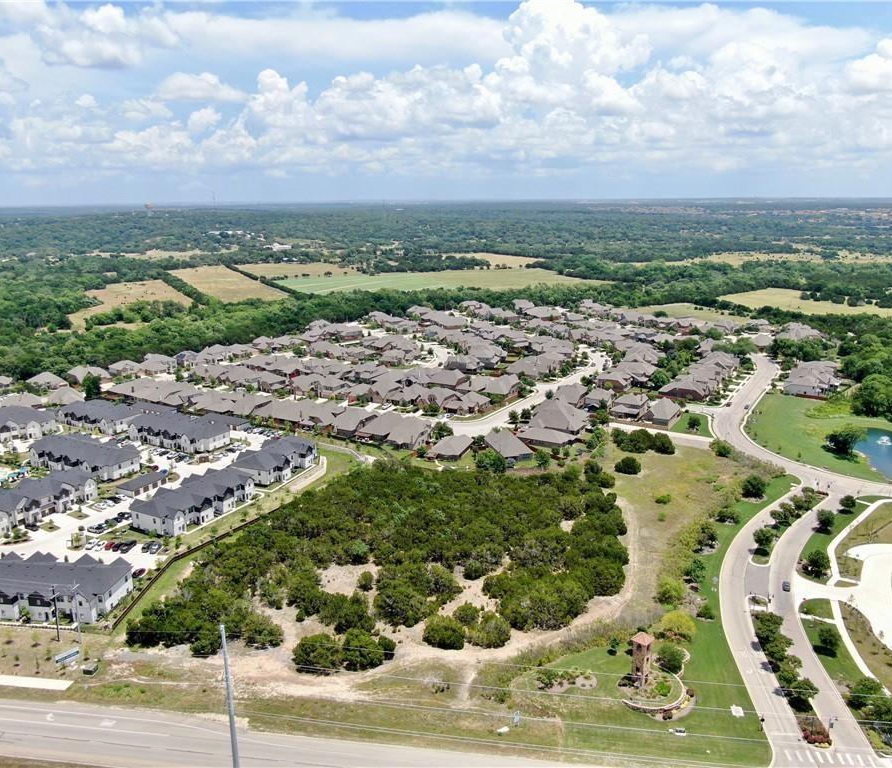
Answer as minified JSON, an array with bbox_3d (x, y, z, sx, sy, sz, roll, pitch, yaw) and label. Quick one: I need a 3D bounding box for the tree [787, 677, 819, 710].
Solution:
[{"bbox_3d":[69.090,59.030,148.640,5.700,6.200,5.700,-1,14,0],"label":"tree"}]

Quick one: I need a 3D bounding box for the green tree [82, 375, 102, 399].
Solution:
[{"bbox_3d":[-180.540,1.430,392.620,9.020,12.200,9.020,0,13,0],"label":"green tree"}]

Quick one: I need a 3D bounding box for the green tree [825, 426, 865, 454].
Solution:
[{"bbox_3d":[152.720,21.060,294.500,13.800,10.000,12.500,-1,14,0],"label":"green tree"}]

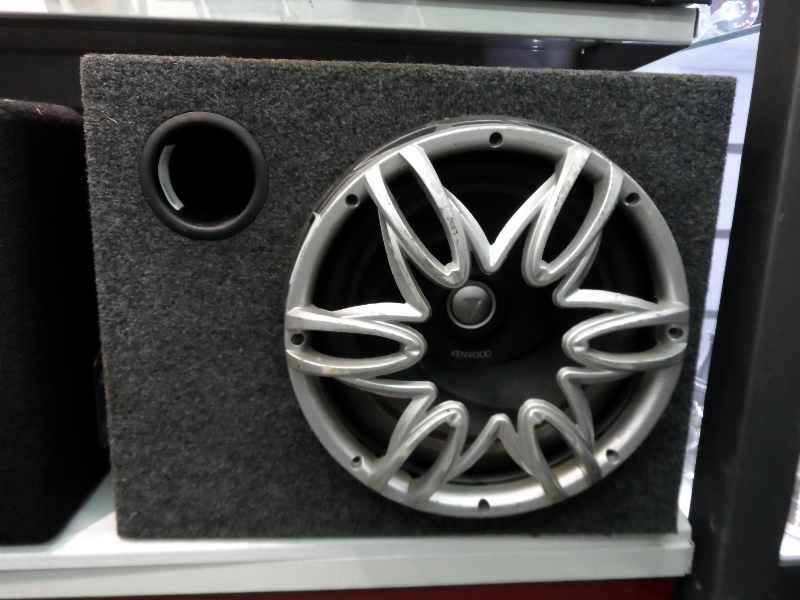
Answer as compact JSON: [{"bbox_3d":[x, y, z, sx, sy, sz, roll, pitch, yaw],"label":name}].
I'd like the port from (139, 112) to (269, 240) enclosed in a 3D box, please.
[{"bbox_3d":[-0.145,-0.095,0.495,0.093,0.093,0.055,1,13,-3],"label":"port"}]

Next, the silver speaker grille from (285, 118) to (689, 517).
[{"bbox_3d":[0.069,0.028,0.495,0.319,0.319,0.039,1,13,-3],"label":"silver speaker grille"}]

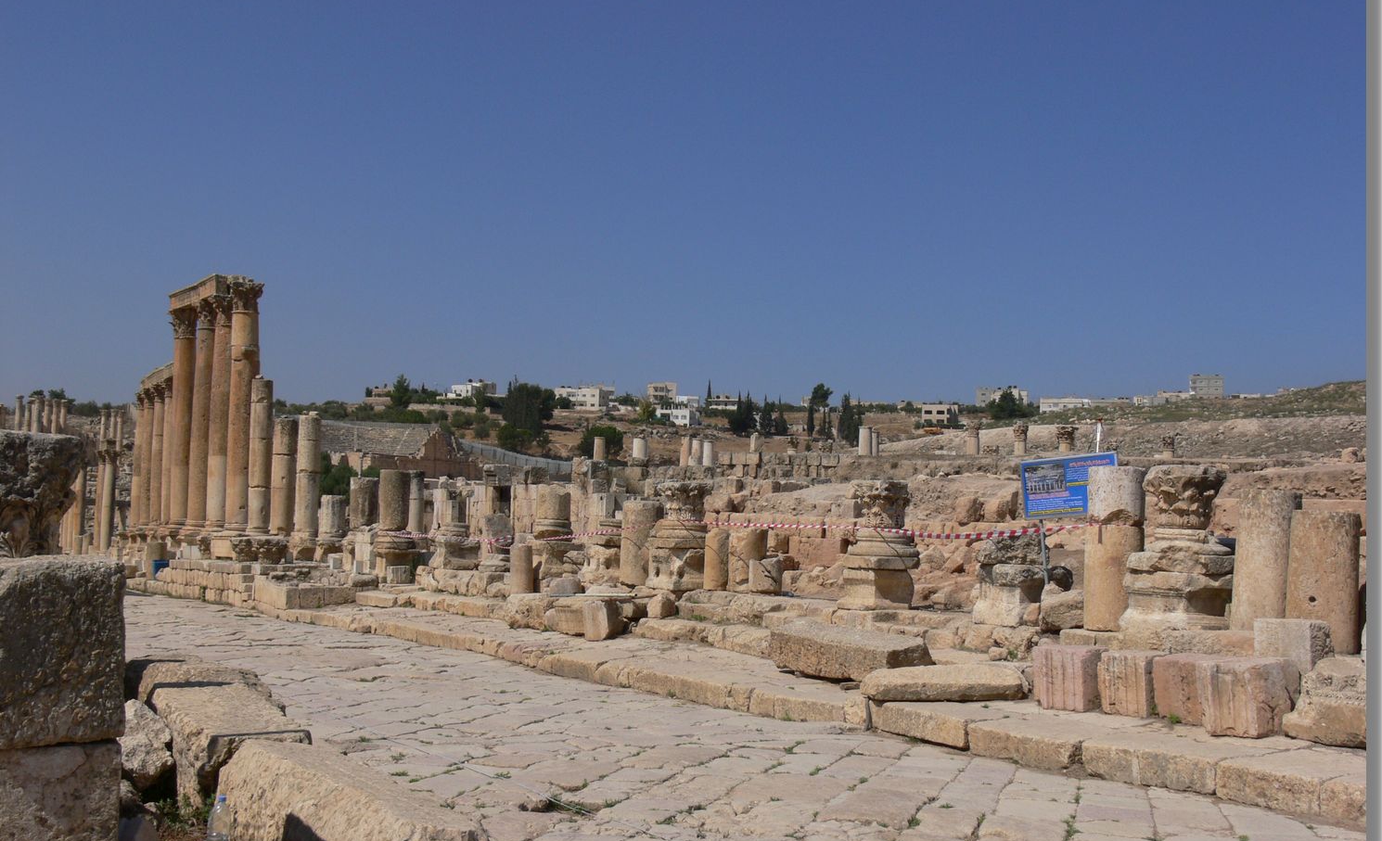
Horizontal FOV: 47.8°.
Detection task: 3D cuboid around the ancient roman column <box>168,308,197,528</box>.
[{"bbox_3d":[-18.204,-0.117,56.128,0.950,7.870,0.950,3,-4,-31],"label":"ancient roman column"}]

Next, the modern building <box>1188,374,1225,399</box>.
[{"bbox_3d":[218.436,-14.584,660.000,13.000,10.000,12.000,2,-2,3],"label":"modern building"}]

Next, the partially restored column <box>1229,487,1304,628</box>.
[{"bbox_3d":[6.438,1.562,17.400,0.730,1.570,0.730,3,-2,-32],"label":"partially restored column"}]

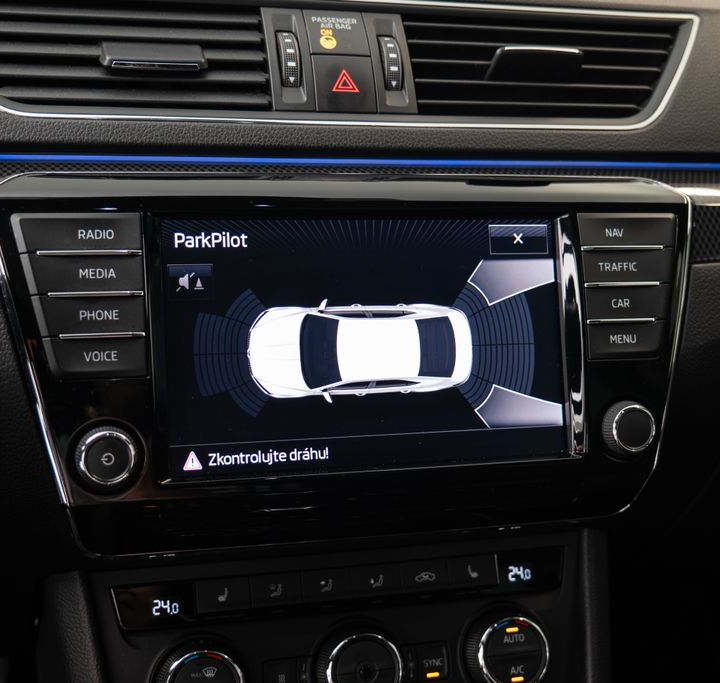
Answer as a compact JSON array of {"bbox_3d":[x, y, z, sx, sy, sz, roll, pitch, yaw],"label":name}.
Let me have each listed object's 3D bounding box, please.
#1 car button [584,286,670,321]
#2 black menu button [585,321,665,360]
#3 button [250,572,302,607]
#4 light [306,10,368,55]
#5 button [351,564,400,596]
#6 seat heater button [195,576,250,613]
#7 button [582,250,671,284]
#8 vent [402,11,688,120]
[{"bbox_3d":[0.119,-0.017,0.499,0.043,0.016,0.009,-2,-3,-17],"label":"car button"},{"bbox_3d":[0.118,0.000,0.497,0.040,0.017,0.009,-2,-3,-17],"label":"black menu button"},{"bbox_3d":[-0.038,0.112,0.501,0.023,0.014,0.010,-2,-15,-17],"label":"button"},{"bbox_3d":[-0.012,-0.139,0.512,0.028,0.025,0.010,-2,-23,-17],"label":"light"},{"bbox_3d":[0.007,0.111,0.515,0.024,0.014,0.010,-2,-15,-17],"label":"button"},{"bbox_3d":[-0.061,0.113,0.494,0.024,0.014,0.010,-2,-15,-17],"label":"seat heater button"},{"bbox_3d":[0.119,-0.033,0.500,0.045,0.016,0.009,-2,-3,-17],"label":"button"},{"bbox_3d":[0.092,-0.128,0.540,0.149,0.055,0.030,-3,-16,-14],"label":"vent"}]

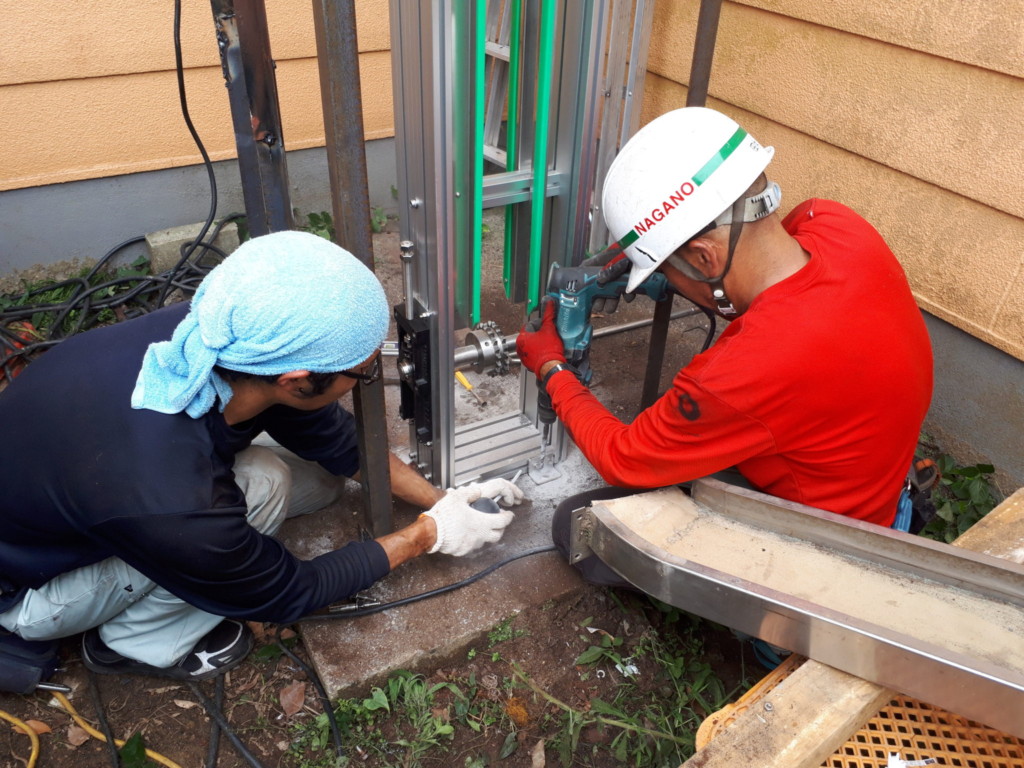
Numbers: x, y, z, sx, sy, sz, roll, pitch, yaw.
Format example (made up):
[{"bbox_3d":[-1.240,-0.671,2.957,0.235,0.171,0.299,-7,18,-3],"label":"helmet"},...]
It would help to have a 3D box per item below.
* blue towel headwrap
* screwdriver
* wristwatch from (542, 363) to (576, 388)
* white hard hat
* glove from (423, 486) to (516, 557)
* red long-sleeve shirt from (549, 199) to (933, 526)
[{"bbox_3d":[-0.297,-0.066,0.950,0.280,0.200,0.190,1,30,-36],"label":"blue towel headwrap"},{"bbox_3d":[-0.102,0.007,1.925,0.026,0.026,0.162,-16,38,-25],"label":"screwdriver"},{"bbox_3d":[0.091,-0.008,1.475,0.068,0.058,0.035,11,27,-28],"label":"wristwatch"},{"bbox_3d":[0.205,-0.267,1.098,0.155,0.285,0.220,48,37,-3],"label":"white hard hat"},{"bbox_3d":[-0.077,0.259,1.485,0.165,0.085,0.110,-9,36,-16],"label":"glove"},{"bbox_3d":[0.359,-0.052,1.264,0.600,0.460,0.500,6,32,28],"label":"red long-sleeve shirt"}]

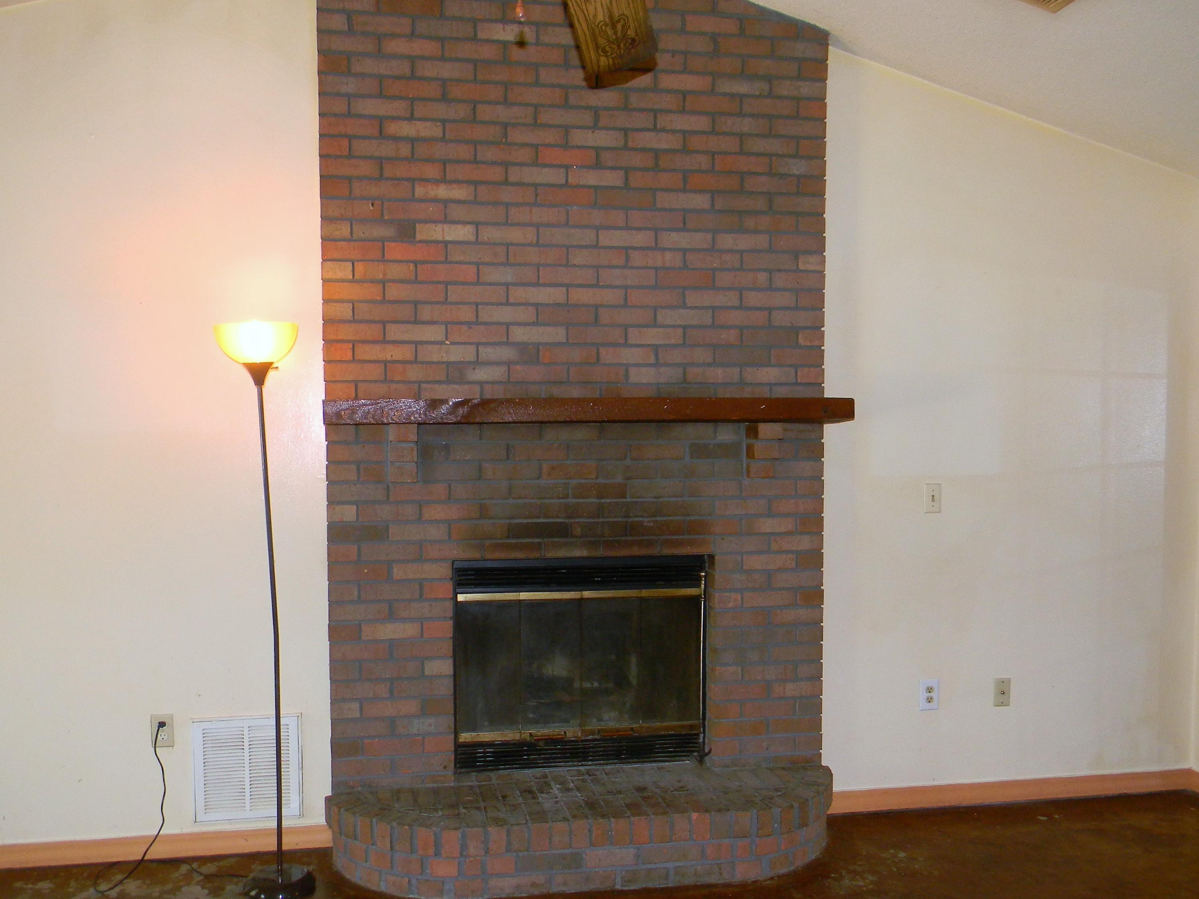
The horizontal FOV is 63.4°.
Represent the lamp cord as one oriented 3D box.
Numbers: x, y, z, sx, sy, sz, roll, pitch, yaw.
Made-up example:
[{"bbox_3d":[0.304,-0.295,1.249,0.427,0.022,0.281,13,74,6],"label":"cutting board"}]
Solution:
[{"bbox_3d":[-1.426,1.176,3.250,0.500,0.497,0.210,0,3,-9],"label":"lamp cord"}]

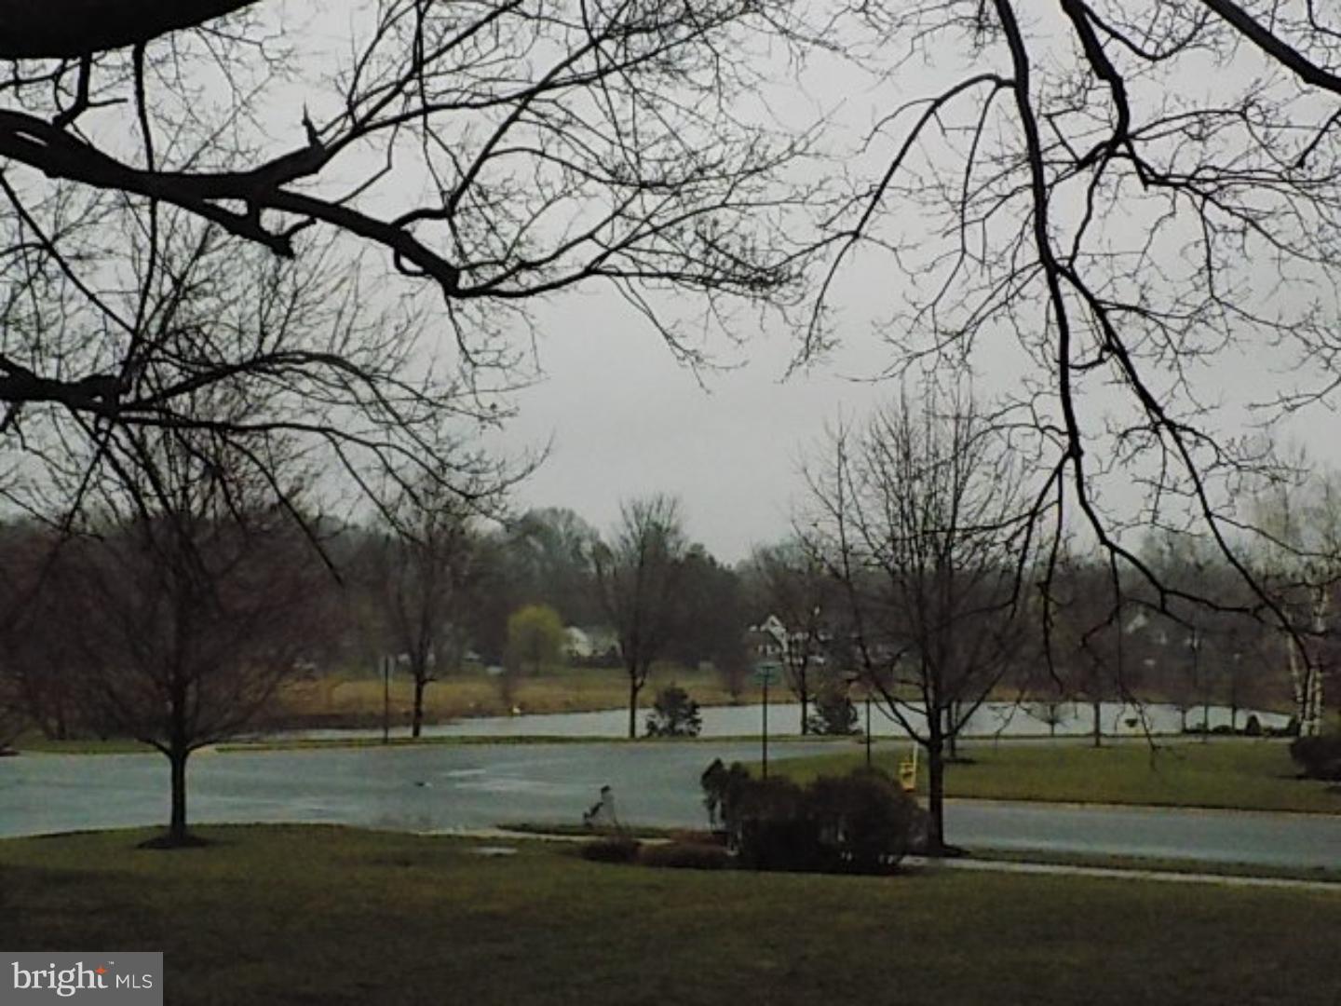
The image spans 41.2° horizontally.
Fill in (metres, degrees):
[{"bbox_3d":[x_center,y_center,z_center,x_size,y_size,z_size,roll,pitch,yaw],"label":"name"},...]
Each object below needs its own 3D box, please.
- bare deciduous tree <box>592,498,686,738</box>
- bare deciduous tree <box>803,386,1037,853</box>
[{"bbox_3d":[-1.080,4.000,62.000,3.400,8.500,3.400,0,-4,0],"label":"bare deciduous tree"},{"bbox_3d":[4.600,2.130,32.800,4.400,8.500,4.300,0,-4,0],"label":"bare deciduous tree"}]

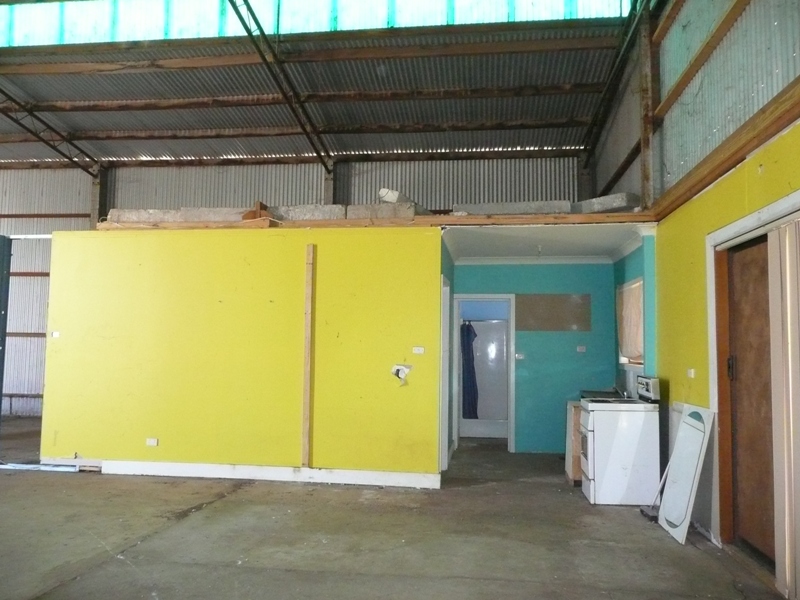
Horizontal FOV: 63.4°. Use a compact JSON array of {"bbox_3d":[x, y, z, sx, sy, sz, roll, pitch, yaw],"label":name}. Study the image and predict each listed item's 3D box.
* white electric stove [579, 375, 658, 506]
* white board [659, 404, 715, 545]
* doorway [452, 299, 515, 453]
[{"bbox_3d":[2.041,1.291,6.082,0.635,1.130,0.550,0,-4,7],"label":"white electric stove"},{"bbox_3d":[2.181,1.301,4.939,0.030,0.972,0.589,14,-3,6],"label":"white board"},{"bbox_3d":[1.145,0.994,8.897,0.840,2.130,0.130,0,-4,7],"label":"doorway"}]

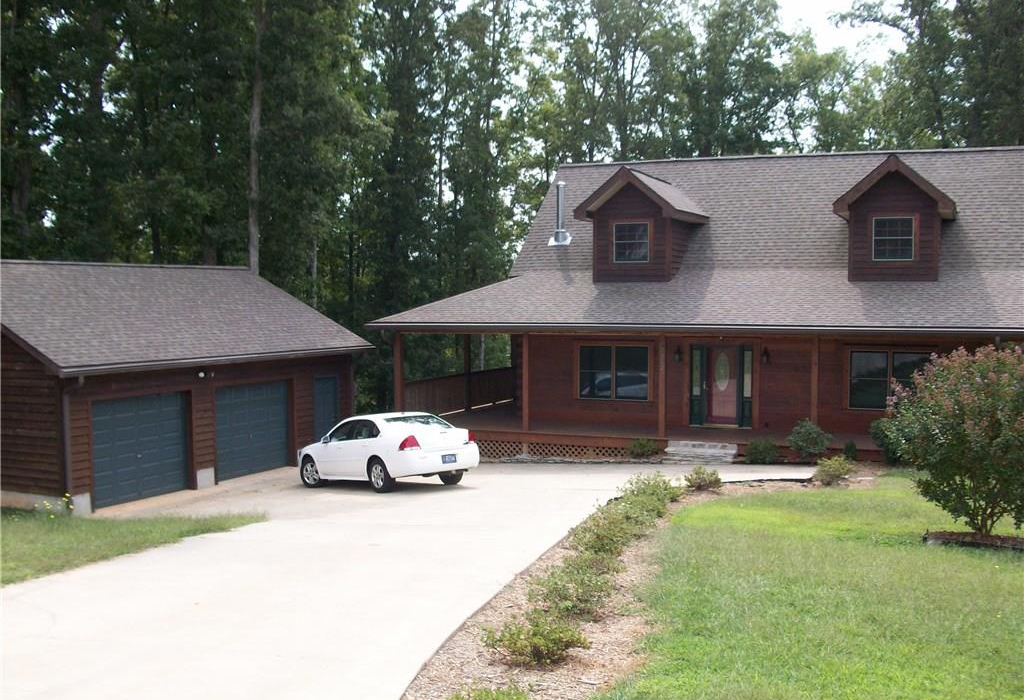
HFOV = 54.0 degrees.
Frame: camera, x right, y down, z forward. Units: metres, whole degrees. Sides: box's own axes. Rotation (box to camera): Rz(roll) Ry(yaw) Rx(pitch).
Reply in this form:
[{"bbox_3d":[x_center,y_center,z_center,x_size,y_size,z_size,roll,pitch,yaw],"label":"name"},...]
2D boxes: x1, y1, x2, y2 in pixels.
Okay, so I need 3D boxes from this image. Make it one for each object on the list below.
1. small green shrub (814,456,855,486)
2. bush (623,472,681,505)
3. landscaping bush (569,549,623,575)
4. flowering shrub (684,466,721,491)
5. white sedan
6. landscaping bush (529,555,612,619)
[{"bbox_3d":[5.787,2.180,18.047,0.710,0.510,0.650,1,3,18],"label":"small green shrub"},{"bbox_3d":[2.199,2.152,15.742,0.920,0.500,0.800,0,3,8],"label":"bush"},{"bbox_3d":[0.818,2.039,9.627,0.520,0.330,0.500,0,3,5],"label":"landscaping bush"},{"bbox_3d":[3.400,2.294,17.954,0.640,0.420,0.600,1,3,11],"label":"flowering shrub"},{"bbox_3d":[-2.730,2.096,21.071,1.870,1.490,5.090,-3,-2,-38],"label":"white sedan"},{"bbox_3d":[0.463,1.873,7.965,0.640,0.440,0.600,0,3,3],"label":"landscaping bush"}]

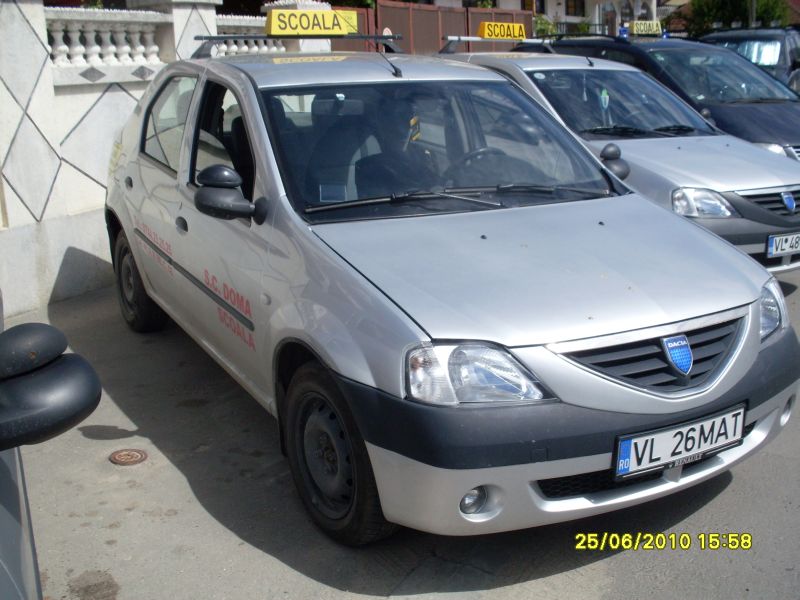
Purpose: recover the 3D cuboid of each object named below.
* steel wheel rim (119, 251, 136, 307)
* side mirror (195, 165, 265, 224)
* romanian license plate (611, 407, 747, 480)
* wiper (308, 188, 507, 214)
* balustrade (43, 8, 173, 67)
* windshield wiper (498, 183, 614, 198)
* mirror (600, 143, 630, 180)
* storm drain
[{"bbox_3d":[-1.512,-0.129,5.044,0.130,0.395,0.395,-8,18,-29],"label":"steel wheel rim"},{"bbox_3d":[-0.604,-0.373,3.101,0.265,0.210,0.140,-8,18,-29],"label":"side mirror"},{"bbox_3d":[0.827,0.410,2.570,0.525,0.115,0.020,-8,17,-29],"label":"romanian license plate"},{"bbox_3d":[0.022,-0.335,3.067,0.728,0.068,0.092,-5,17,-19],"label":"wiper"},{"bbox_3d":[-1.920,-1.712,5.774,0.180,0.350,1.090,9,18,29],"label":"balustrade"},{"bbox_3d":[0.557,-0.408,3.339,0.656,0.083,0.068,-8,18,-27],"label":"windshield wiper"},{"bbox_3d":[0.918,-0.599,3.954,0.255,0.210,0.140,-8,18,-29],"label":"mirror"},{"bbox_3d":[-1.076,0.629,3.477,0.155,0.020,0.155,0,16,0],"label":"storm drain"}]

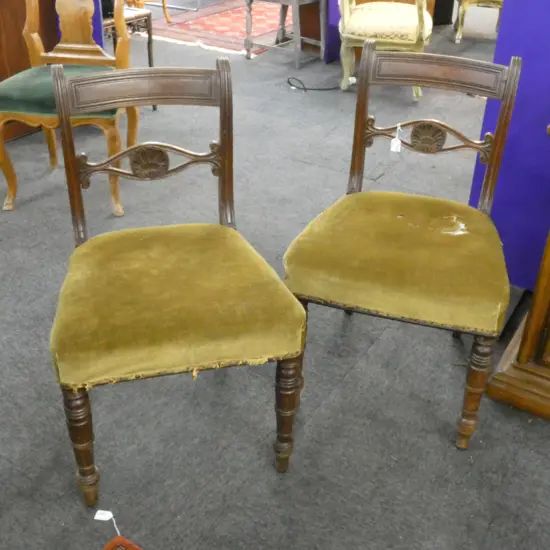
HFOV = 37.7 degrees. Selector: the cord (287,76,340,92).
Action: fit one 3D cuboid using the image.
[{"bbox_3d":[0.229,-1.103,4.638,0.315,0.016,0.255,3,30,0],"label":"cord"}]

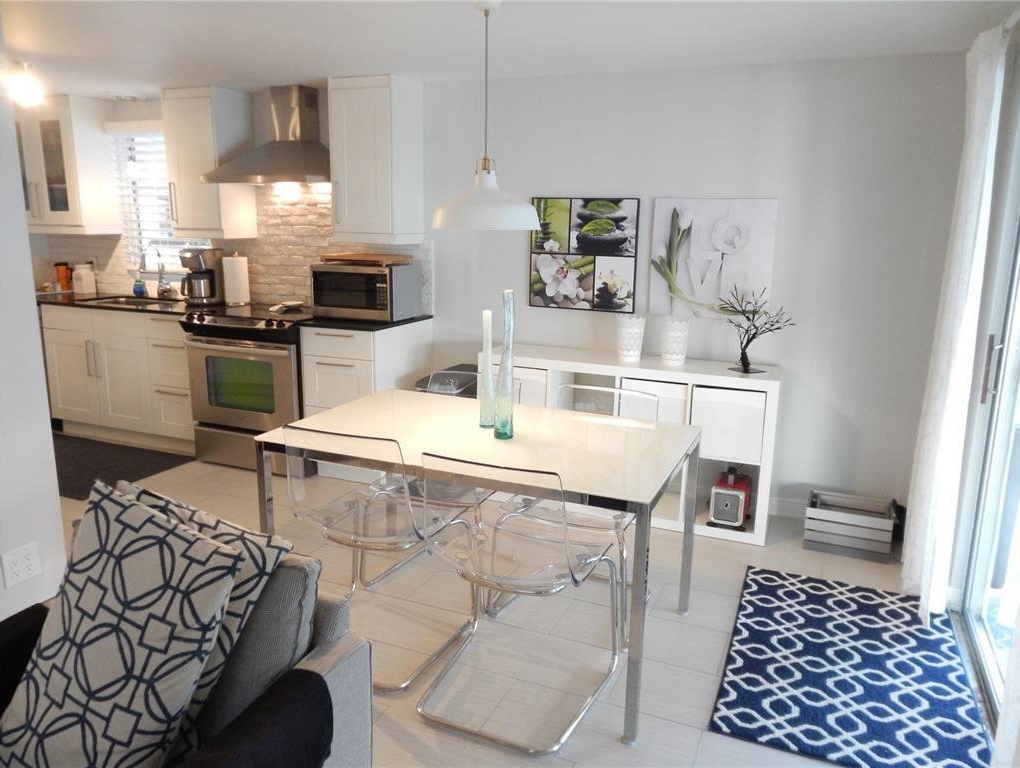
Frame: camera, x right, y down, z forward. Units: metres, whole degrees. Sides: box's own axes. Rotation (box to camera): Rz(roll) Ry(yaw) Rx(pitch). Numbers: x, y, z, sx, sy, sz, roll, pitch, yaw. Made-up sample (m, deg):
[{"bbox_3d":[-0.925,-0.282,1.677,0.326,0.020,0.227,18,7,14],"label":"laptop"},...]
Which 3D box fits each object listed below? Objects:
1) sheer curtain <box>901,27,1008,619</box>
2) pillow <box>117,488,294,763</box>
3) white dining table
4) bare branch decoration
[{"bbox_3d":[1.672,-0.161,2.752,0.165,2.130,0.440,6,14,22],"label":"sheer curtain"},{"bbox_3d":[-0.773,0.494,1.528,0.490,0.490,0.140,13,-25,22],"label":"pillow"},{"bbox_3d":[-0.079,0.539,2.693,1.350,0.746,0.848,6,14,22],"label":"white dining table"},{"bbox_3d":[1.151,-0.255,3.491,0.355,0.391,0.280,6,13,22],"label":"bare branch decoration"}]

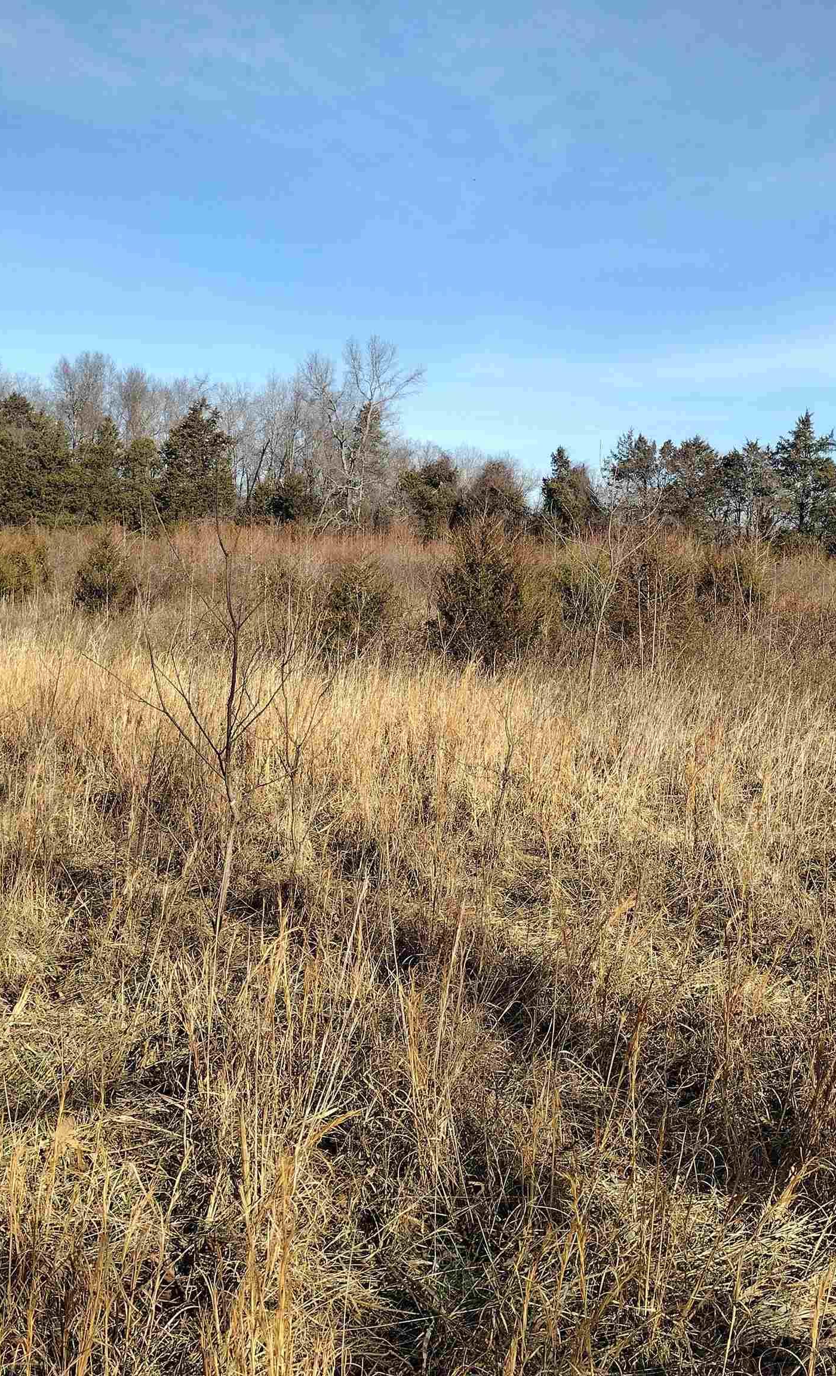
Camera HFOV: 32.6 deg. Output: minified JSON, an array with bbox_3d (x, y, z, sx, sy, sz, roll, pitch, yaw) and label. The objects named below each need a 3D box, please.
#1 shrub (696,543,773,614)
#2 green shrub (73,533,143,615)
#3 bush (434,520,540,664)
[{"bbox_3d":[4.958,-1.690,22.500,1.159,1.239,1.159,1,7,12],"label":"shrub"},{"bbox_3d":[-4.771,-1.730,22.000,1.026,1.322,1.026,-1,7,-12],"label":"green shrub"},{"bbox_3d":[0.712,-0.978,14.800,1.050,1.527,1.050,0,7,3],"label":"bush"}]

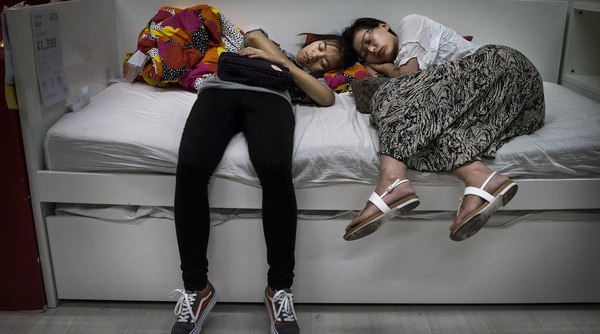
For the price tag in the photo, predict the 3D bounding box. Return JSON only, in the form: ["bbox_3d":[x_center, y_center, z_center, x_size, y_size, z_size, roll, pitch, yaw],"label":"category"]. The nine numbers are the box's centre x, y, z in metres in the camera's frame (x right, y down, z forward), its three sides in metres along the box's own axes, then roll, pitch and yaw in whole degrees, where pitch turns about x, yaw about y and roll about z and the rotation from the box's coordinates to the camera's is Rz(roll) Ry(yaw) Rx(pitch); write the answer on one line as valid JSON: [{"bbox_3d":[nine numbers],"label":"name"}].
[{"bbox_3d":[-0.801,-0.357,1.894,0.008,0.299,0.209,1,19,0],"label":"price tag"}]

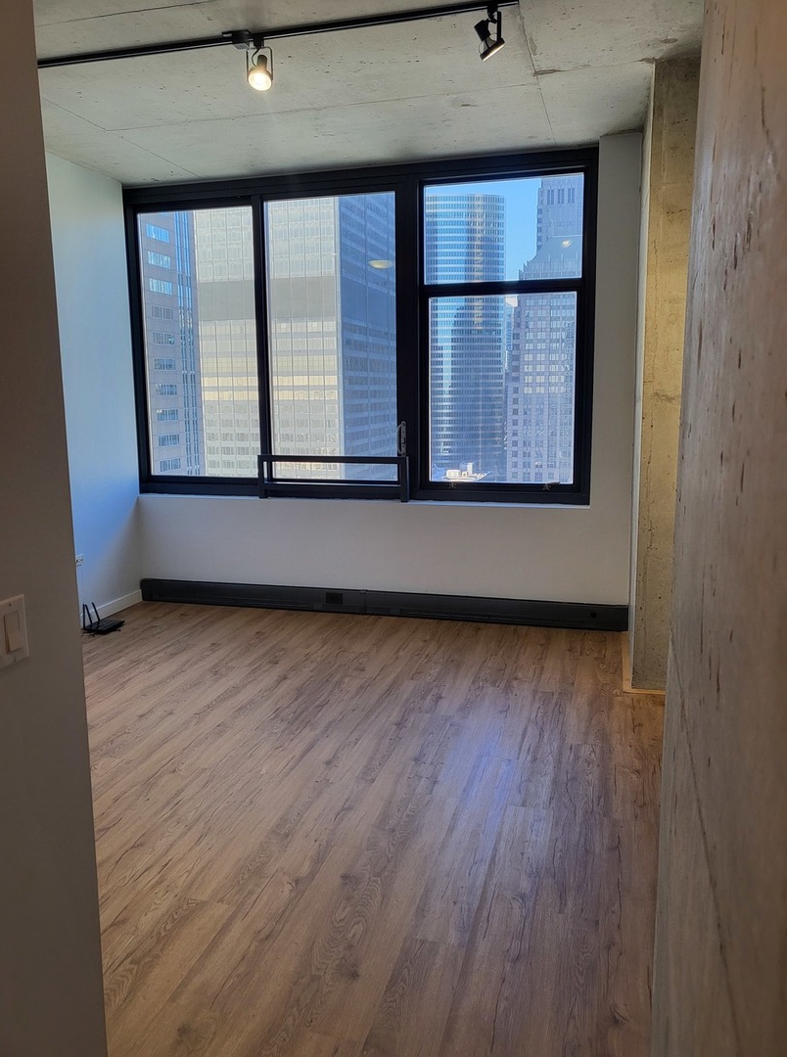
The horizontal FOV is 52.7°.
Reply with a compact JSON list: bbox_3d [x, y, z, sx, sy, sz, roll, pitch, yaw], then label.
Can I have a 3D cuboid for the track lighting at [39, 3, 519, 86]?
[{"bbox_3d":[-0.659,-2.005,3.415,2.357,0.237,0.142,2,9,15],"label":"track lighting"}]

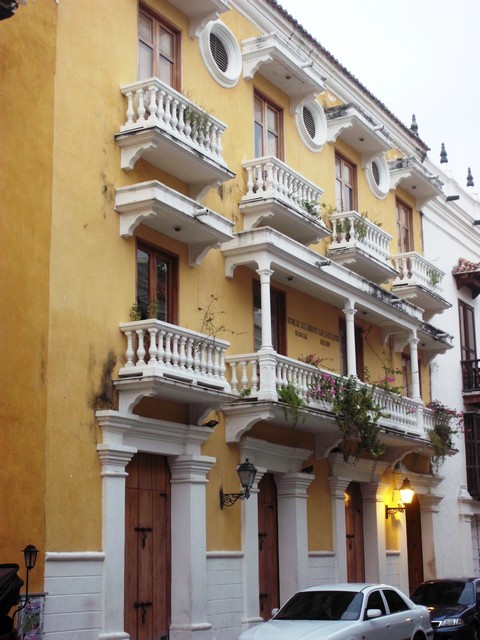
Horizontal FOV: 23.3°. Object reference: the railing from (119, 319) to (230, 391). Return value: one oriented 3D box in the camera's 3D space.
[{"bbox_3d":[-0.966,0.662,18.427,0.680,0.886,2.432,-7,-13,27],"label":"railing"}]

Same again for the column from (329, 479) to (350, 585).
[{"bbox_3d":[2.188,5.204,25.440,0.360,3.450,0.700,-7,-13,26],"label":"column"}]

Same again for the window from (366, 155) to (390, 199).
[{"bbox_3d":[3.596,-3.707,30.403,0.270,1.280,1.320,-7,-13,26],"label":"window"}]

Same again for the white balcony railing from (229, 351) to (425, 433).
[{"bbox_3d":[2.258,1.811,24.174,0.948,0.865,9.425,-7,-13,27],"label":"white balcony railing"}]

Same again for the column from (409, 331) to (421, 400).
[{"bbox_3d":[4.074,1.076,27.167,0.237,1.607,0.237,-7,-13,27],"label":"column"}]

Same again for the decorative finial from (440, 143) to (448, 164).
[{"bbox_3d":[6.183,-5.065,35.345,0.216,0.649,0.216,-7,-13,27],"label":"decorative finial"}]

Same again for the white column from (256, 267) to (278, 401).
[{"bbox_3d":[0.511,0.234,21.674,0.310,2.540,0.310,-7,-13,26],"label":"white column"}]

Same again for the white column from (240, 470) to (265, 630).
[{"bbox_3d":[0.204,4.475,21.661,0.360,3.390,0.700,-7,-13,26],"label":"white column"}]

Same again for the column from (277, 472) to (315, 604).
[{"bbox_3d":[1.093,4.650,22.425,0.515,3.306,0.659,-7,-13,27],"label":"column"}]

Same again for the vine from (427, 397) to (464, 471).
[{"bbox_3d":[5.043,2.811,28.505,0.474,1.607,1.236,-7,-13,27],"label":"vine"}]

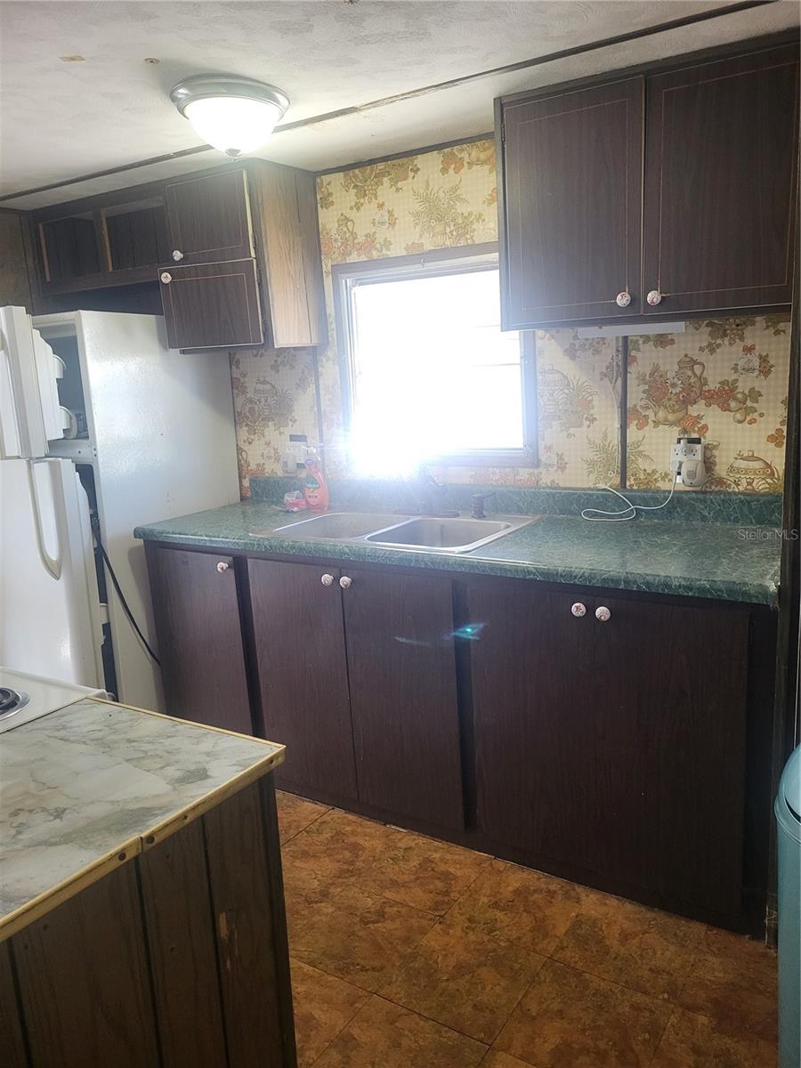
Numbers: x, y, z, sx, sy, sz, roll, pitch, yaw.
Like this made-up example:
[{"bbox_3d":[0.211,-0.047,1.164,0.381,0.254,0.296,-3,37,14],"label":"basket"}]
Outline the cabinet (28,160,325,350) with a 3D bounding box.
[{"bbox_3d":[-0.929,-1.047,3.263,1.270,0.636,0.335,5,14,32],"label":"cabinet"}]

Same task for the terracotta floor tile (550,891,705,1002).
[{"bbox_3d":[0.577,1.040,2.045,0.310,0.008,0.305,5,15,33],"label":"terracotta floor tile"}]

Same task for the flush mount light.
[{"bbox_3d":[-0.449,-1.094,2.143,0.312,0.148,0.312,-3,12,1],"label":"flush mount light"}]

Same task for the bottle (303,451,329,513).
[{"bbox_3d":[-0.329,-0.207,3.091,0.090,0.244,0.060,2,13,21],"label":"bottle"}]

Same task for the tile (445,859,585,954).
[{"bbox_3d":[0.319,1.019,2.206,0.300,0.008,0.305,5,15,33],"label":"tile"}]

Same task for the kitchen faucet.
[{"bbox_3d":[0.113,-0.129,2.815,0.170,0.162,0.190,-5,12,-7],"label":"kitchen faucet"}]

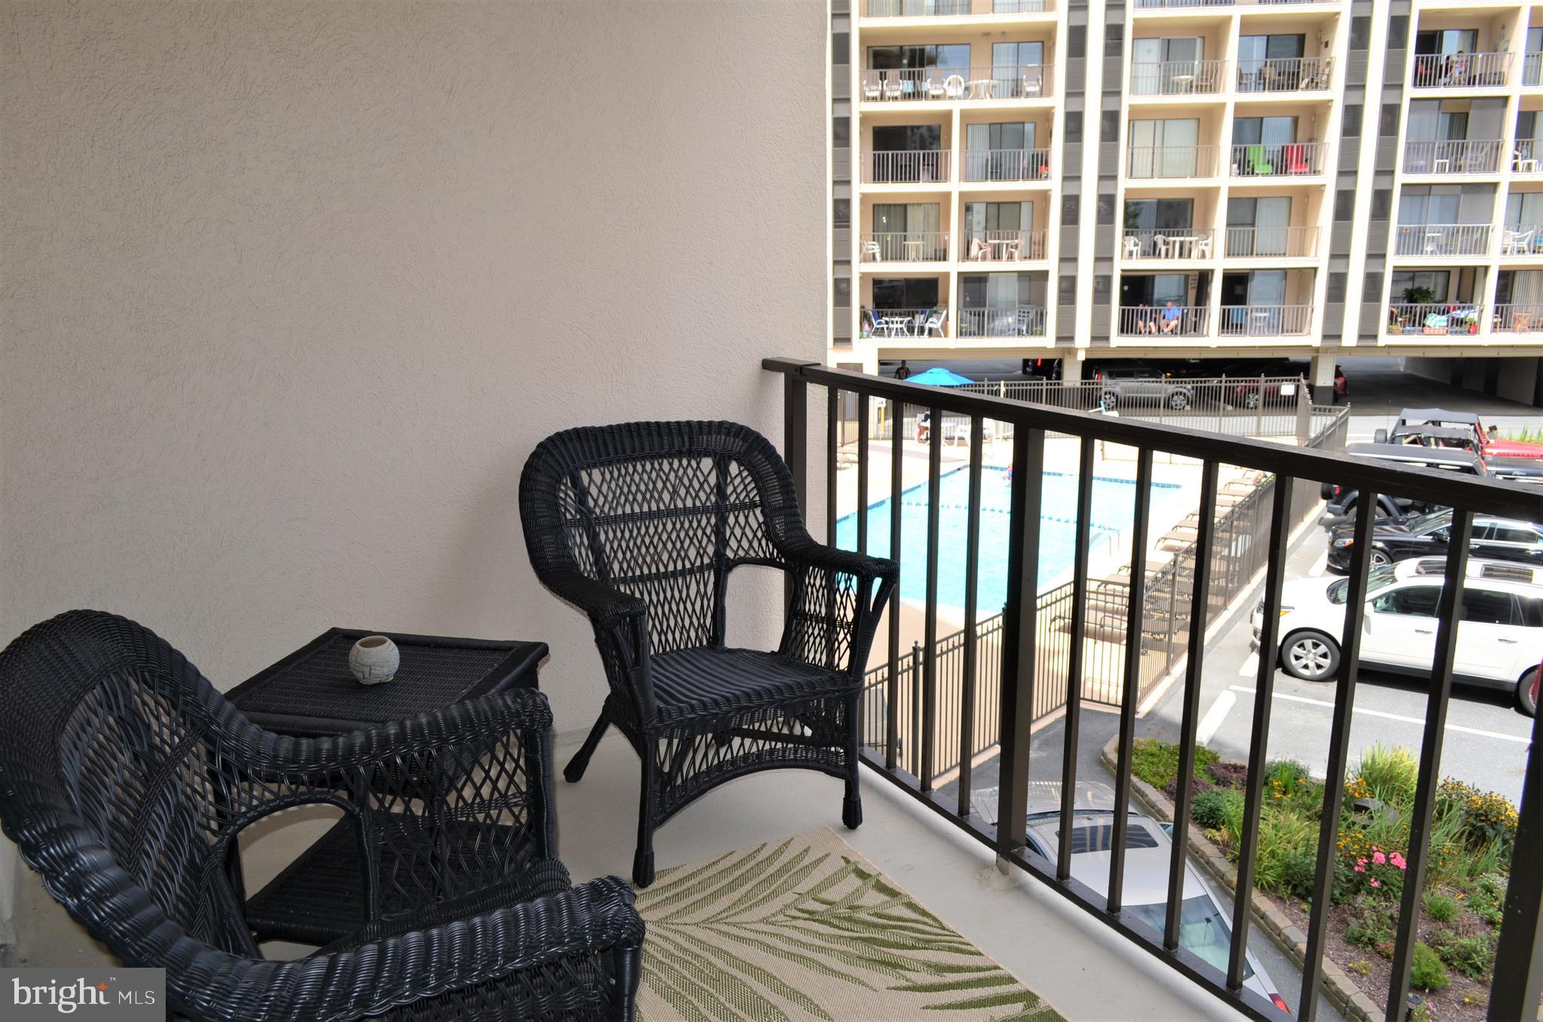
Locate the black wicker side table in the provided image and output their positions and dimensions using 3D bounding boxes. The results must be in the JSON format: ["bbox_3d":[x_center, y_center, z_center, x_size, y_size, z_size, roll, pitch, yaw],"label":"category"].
[{"bbox_3d":[-0.764,0.592,2.323,0.510,0.538,0.510,3,14,12],"label":"black wicker side table"}]

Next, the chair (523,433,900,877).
[{"bbox_3d":[-0.165,0.280,2.783,0.745,0.920,0.628,-7,15,-26],"label":"chair"}]

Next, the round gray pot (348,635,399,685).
[{"bbox_3d":[-0.774,0.290,2.248,0.099,0.084,0.099,-7,15,-26],"label":"round gray pot"}]

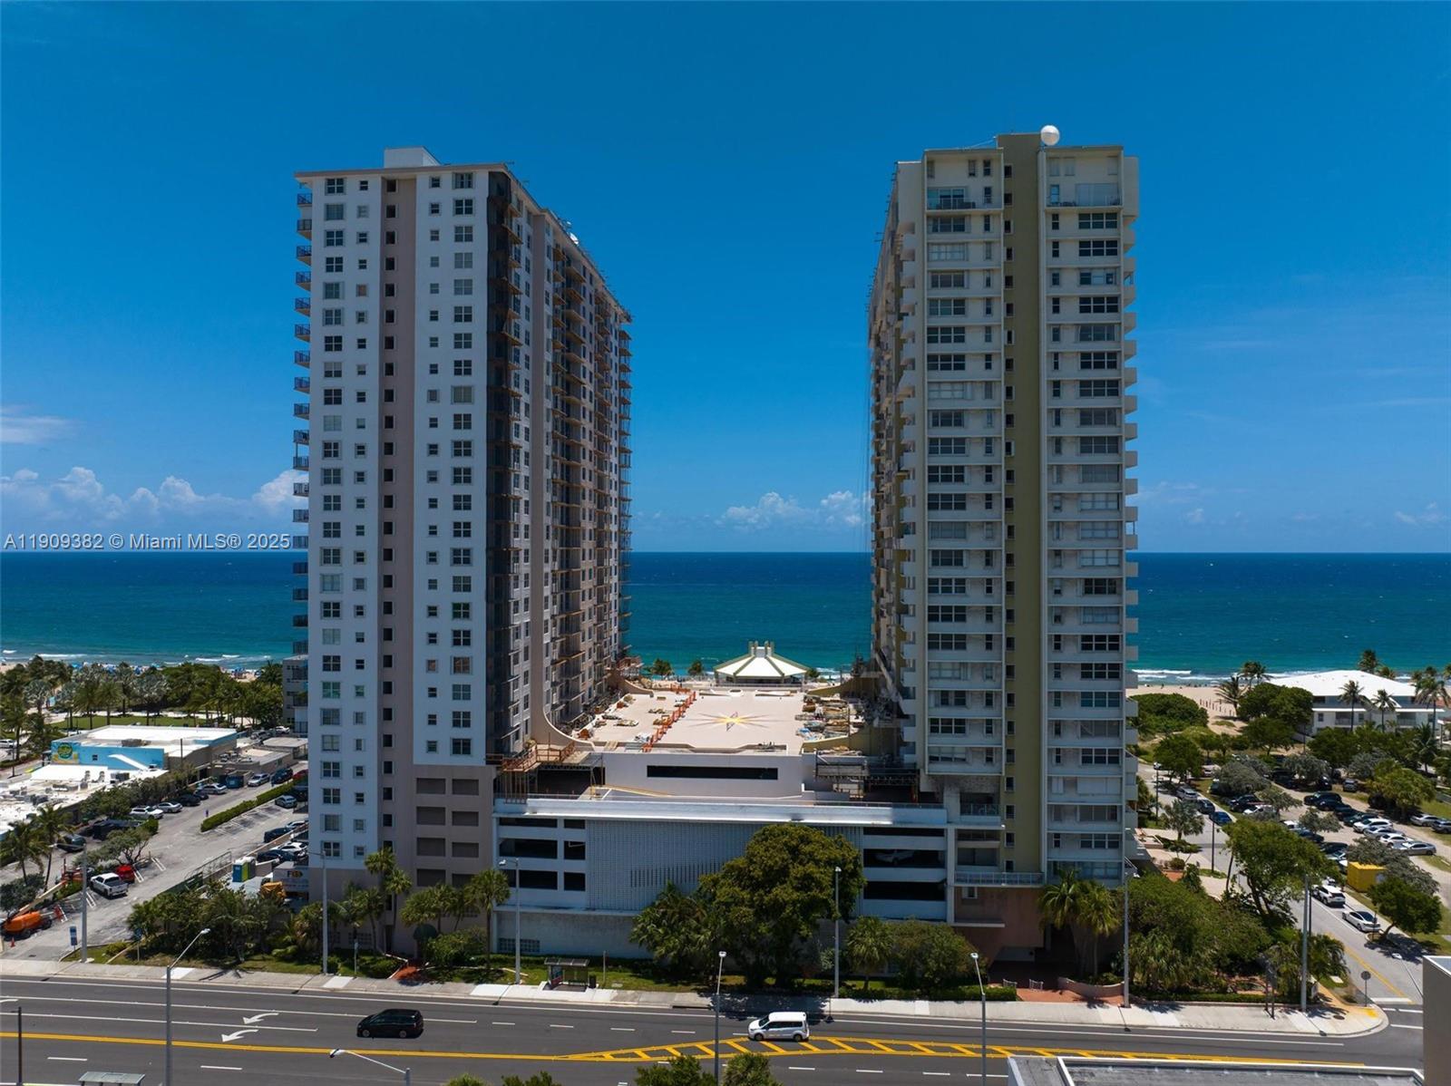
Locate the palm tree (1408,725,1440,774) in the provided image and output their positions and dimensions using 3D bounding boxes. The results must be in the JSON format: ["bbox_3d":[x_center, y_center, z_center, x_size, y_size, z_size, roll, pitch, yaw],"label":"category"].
[{"bbox_3d":[121.527,35.875,174.778,5.320,8.473,5.320,0,0,6],"label":"palm tree"}]

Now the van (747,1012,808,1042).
[{"bbox_3d":[4.183,37.511,78.504,4.800,1.830,1.860,0,0,5],"label":"van"}]

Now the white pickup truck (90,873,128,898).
[{"bbox_3d":[-68.544,37.603,111.818,5.750,1.900,2.030,0,0,43],"label":"white pickup truck"}]

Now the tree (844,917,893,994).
[{"bbox_3d":[12.552,35.995,88.178,4.274,6.662,4.274,0,0,6],"label":"tree"}]

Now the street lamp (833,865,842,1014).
[{"bbox_3d":[9.479,33.157,85.188,0.500,12.400,4.200,0,0,6],"label":"street lamp"}]

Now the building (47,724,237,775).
[{"bbox_3d":[-105.672,37.702,183.297,25.700,4.600,20.800,0,0,6],"label":"building"}]

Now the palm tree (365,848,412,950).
[{"bbox_3d":[-32.164,34.375,96.119,4.550,9.934,4.550,0,0,6],"label":"palm tree"}]

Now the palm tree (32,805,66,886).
[{"bbox_3d":[-74.735,33.814,111.341,3.800,9.460,3.800,0,0,0],"label":"palm tree"}]

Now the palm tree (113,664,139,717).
[{"bbox_3d":[-135.277,33.228,227.061,5.200,11.900,5.200,0,0,0],"label":"palm tree"}]

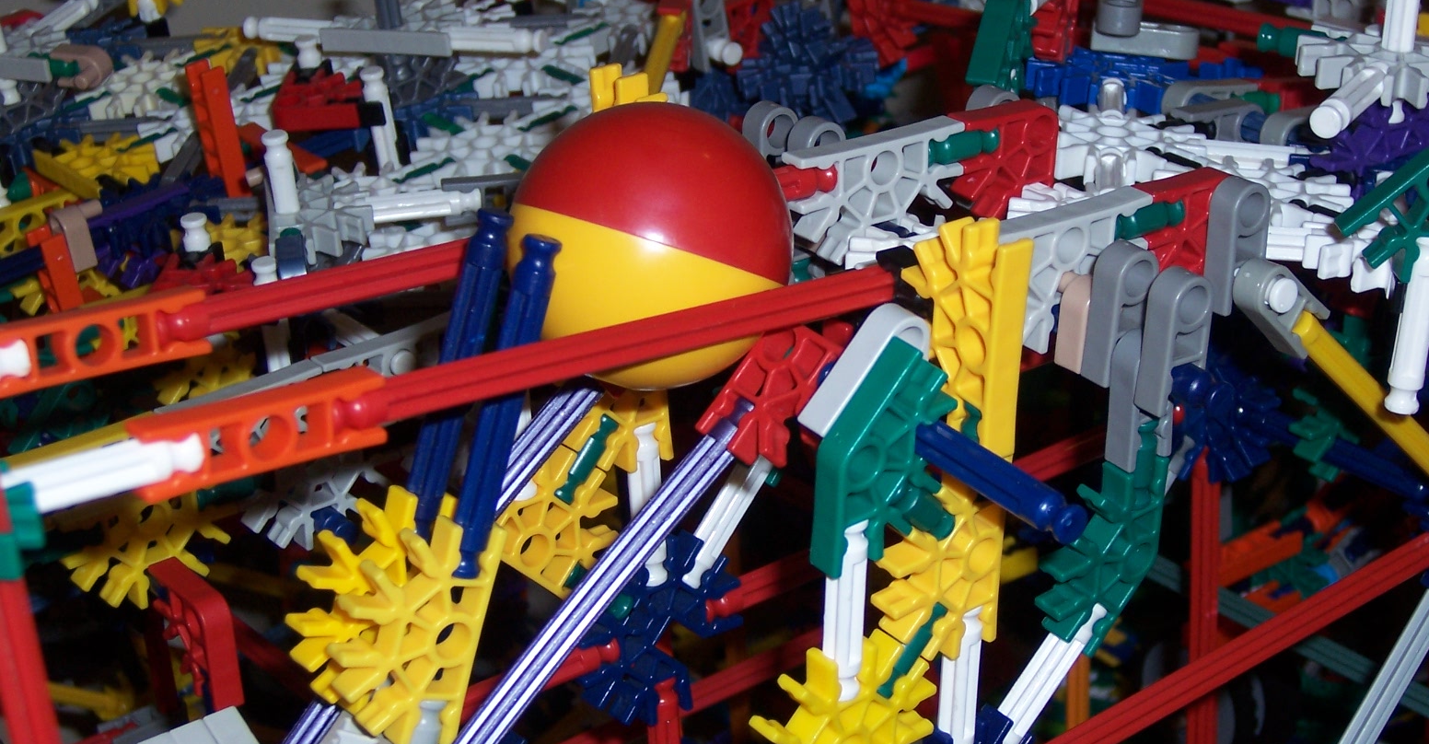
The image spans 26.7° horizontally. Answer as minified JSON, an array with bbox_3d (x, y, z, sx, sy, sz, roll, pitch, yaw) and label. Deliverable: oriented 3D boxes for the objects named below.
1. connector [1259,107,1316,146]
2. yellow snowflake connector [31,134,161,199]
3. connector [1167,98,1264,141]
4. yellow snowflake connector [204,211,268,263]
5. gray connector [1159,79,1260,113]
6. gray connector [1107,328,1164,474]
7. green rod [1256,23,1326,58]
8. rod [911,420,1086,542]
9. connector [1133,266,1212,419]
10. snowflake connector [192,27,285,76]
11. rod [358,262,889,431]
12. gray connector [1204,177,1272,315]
[{"bbox_3d":[0.127,-0.052,0.641,0.023,0.009,0.006,-15,27,-33],"label":"connector"},{"bbox_3d":[-0.154,-0.053,0.767,0.024,0.006,0.037,-23,29,-31],"label":"yellow snowflake connector"},{"bbox_3d":[0.129,-0.063,0.765,0.024,0.010,0.006,-11,23,-27],"label":"connector"},{"bbox_3d":[-0.117,-0.032,0.755,0.024,0.006,0.039,-26,33,-29],"label":"yellow snowflake connector"},{"bbox_3d":[0.108,-0.059,0.659,0.023,0.009,0.006,-7,22,-36],"label":"gray connector"},{"bbox_3d":[0.072,0.004,0.503,0.009,0.024,0.006,-13,32,-29],"label":"gray connector"},{"bbox_3d":[0.112,-0.063,0.576,0.017,0.006,0.006,7,0,14],"label":"green rod"},{"bbox_3d":[0.036,0.012,0.458,0.006,0.006,0.054,-20,34,-31],"label":"rod"},{"bbox_3d":[0.078,-0.005,0.511,0.010,0.024,0.006,-16,31,-35],"label":"connector"},{"bbox_3d":[-0.133,-0.092,0.868,0.039,0.006,0.024,-3,29,10],"label":"snowflake connector"},{"bbox_3d":[-0.002,-0.006,0.454,0.130,0.006,0.006,-14,0,-37],"label":"rod"},{"bbox_3d":[0.090,-0.022,0.517,0.009,0.023,0.006,-18,29,-34],"label":"gray connector"}]

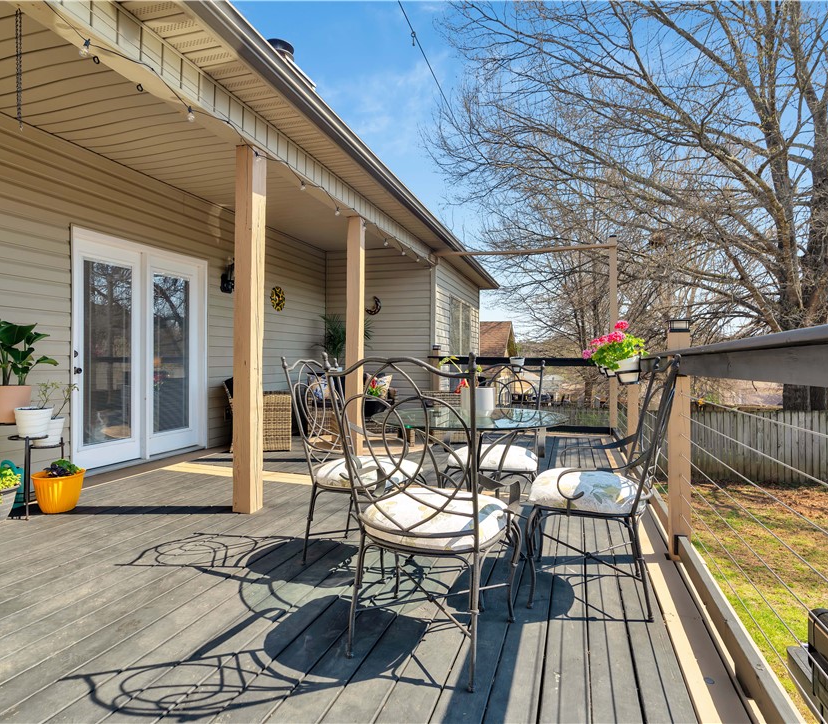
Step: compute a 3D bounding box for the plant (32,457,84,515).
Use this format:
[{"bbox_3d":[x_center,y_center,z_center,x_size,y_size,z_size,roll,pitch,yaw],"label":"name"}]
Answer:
[{"bbox_3d":[-2.435,0.850,3.312,0.310,0.340,0.310,0,0,19],"label":"plant"}]

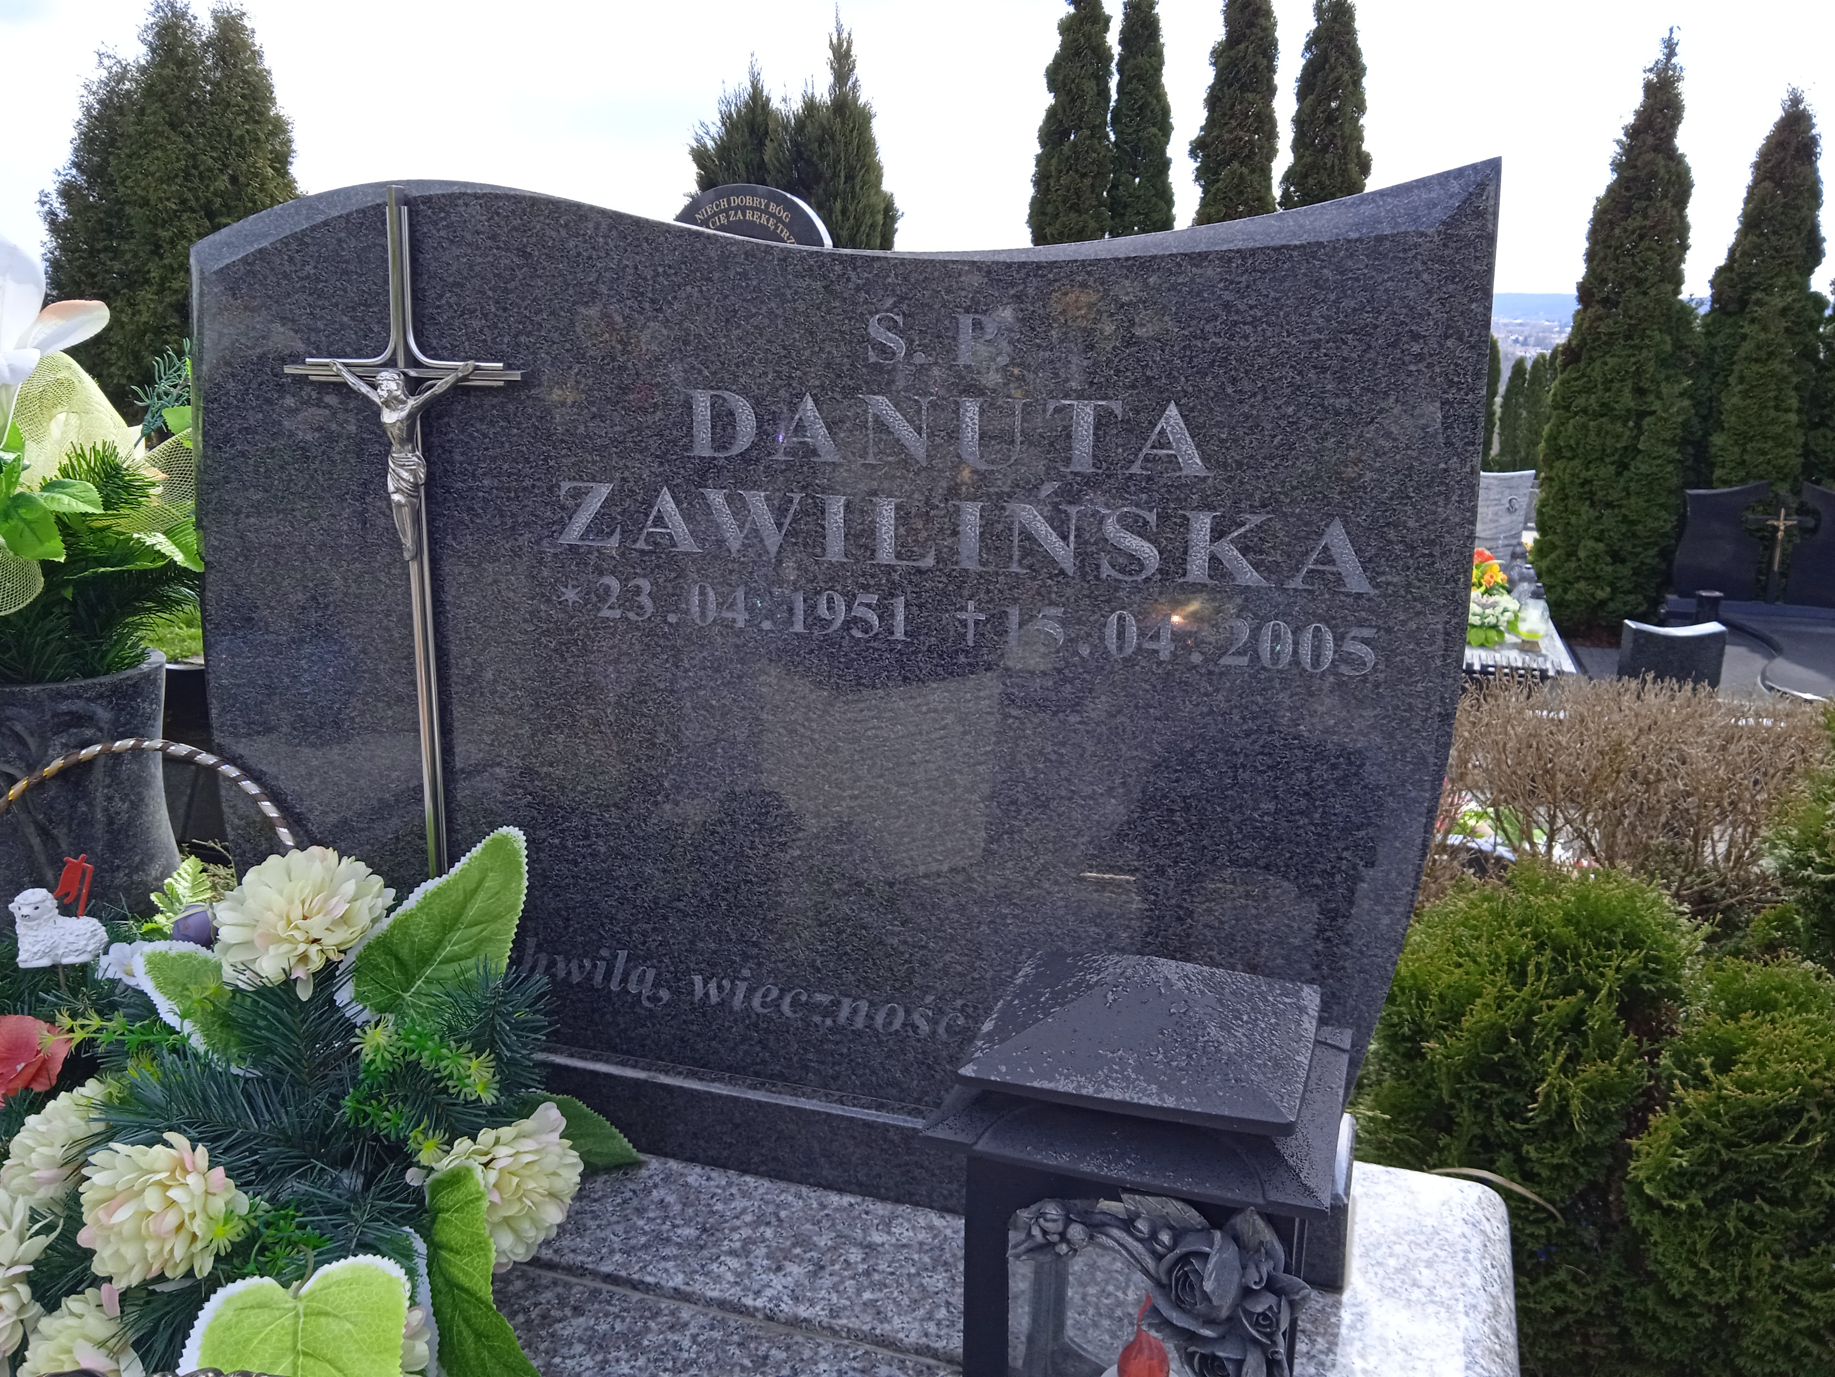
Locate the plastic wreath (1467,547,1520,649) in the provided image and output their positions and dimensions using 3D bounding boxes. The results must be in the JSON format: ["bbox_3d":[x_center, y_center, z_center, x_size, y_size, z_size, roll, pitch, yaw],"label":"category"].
[{"bbox_3d":[2.591,-0.414,6.800,0.350,0.440,0.330,6,16,20],"label":"plastic wreath"}]

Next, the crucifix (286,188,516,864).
[{"bbox_3d":[-0.401,-0.101,1.175,0.211,0.563,0.050,5,14,16],"label":"crucifix"}]

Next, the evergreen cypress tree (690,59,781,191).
[{"bbox_3d":[-0.825,-1.848,7.269,0.650,2.302,0.650,-2,15,-6],"label":"evergreen cypress tree"}]

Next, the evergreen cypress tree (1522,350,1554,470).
[{"bbox_3d":[11.141,-4.727,26.671,0.620,2.663,0.620,6,16,22],"label":"evergreen cypress tree"}]

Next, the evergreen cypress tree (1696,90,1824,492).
[{"bbox_3d":[6.207,-2.511,10.920,0.980,3.539,0.980,8,17,28],"label":"evergreen cypress tree"}]

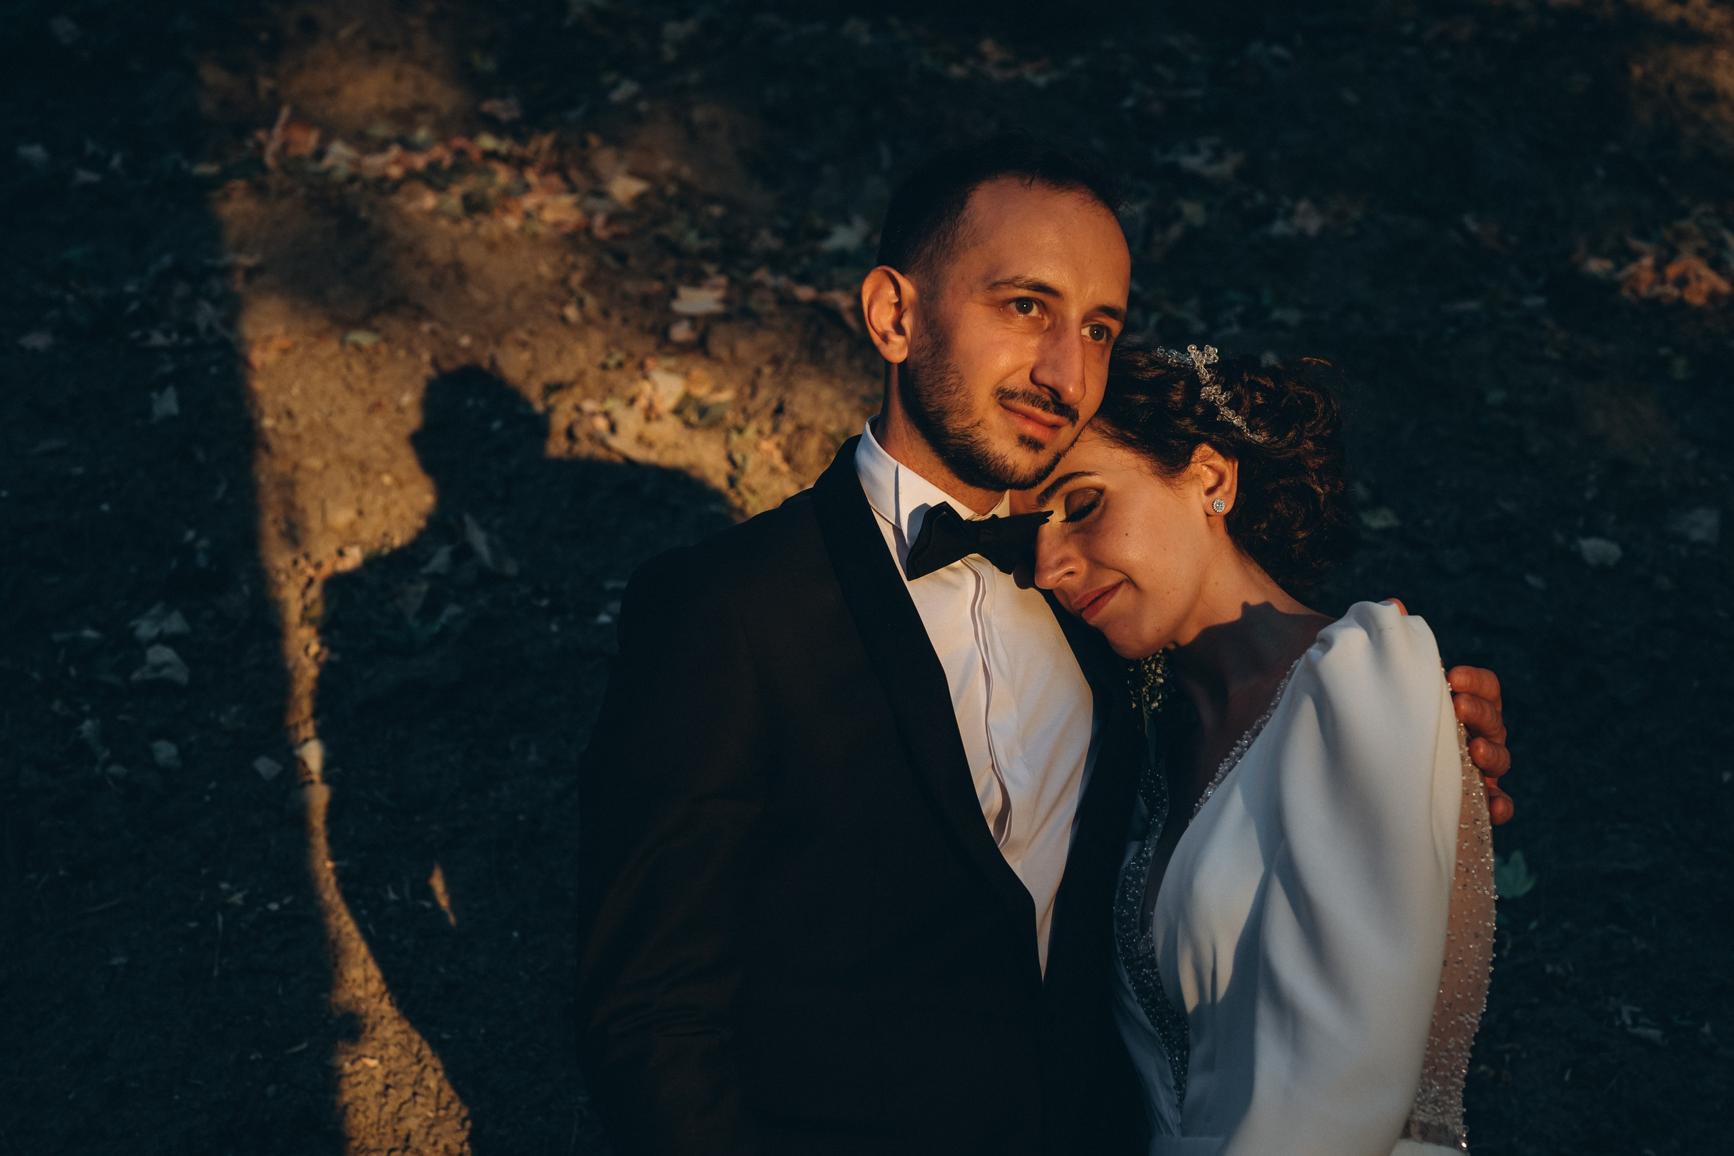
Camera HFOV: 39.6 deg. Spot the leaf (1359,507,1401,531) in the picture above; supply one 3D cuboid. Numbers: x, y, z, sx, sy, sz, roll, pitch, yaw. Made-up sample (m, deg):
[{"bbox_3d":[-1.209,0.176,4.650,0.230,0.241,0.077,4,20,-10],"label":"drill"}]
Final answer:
[{"bbox_3d":[0.666,-0.076,3.127,0.051,0.014,0.033,0,41,0],"label":"leaf"}]

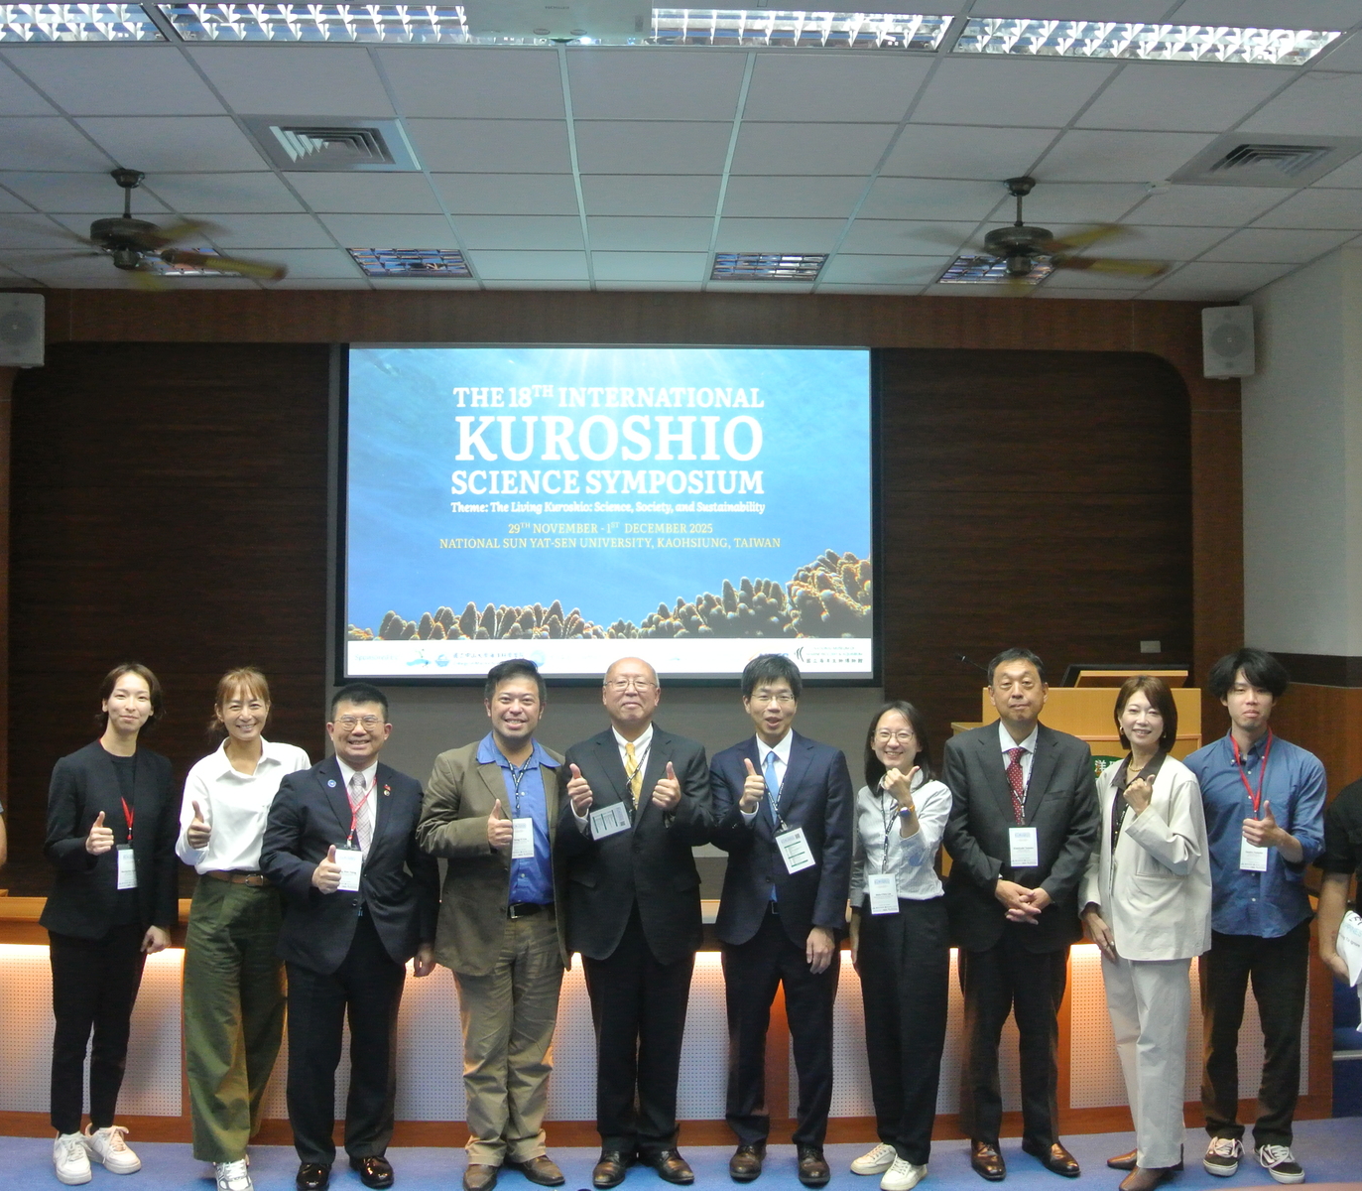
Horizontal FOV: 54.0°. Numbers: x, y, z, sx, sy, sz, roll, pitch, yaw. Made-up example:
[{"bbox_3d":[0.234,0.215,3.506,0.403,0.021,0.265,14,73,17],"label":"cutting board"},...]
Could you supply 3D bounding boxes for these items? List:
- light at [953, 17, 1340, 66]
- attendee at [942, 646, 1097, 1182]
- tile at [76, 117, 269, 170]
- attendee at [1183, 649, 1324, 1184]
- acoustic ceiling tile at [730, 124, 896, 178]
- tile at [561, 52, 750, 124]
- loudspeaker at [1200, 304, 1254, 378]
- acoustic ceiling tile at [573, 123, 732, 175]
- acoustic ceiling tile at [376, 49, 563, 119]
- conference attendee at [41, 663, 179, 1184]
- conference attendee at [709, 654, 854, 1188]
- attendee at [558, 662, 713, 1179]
[{"bbox_3d":[1.433,-1.737,4.134,1.200,0.090,0.310,0,-1,-2],"label":"light"},{"bbox_3d":[1.159,1.054,4.564,0.516,1.766,0.400,0,0,6],"label":"attendee"},{"bbox_3d":[-1.909,-1.721,5.084,0.600,0.018,0.600,0,-1,-2],"label":"tile"},{"bbox_3d":[1.950,1.062,4.549,0.469,1.755,0.420,0,0,10],"label":"attendee"},{"bbox_3d":[0.498,-1.716,5.157,0.600,0.018,0.600,0,-1,-2],"label":"acoustic ceiling tile"},{"bbox_3d":[-0.085,-1.720,4.490,0.600,0.020,0.600,0,0,-2],"label":"tile"},{"bbox_3d":[2.950,-1.365,7.200,0.255,0.370,0.220,0,9,18],"label":"loudspeaker"},{"bbox_3d":[-0.102,-1.696,5.053,0.595,0.020,0.595,0,-1,-2],"label":"acoustic ceiling tile"},{"bbox_3d":[-0.688,-1.722,4.514,0.600,0.018,0.600,0,-1,-2],"label":"acoustic ceiling tile"},{"bbox_3d":[-1.903,1.073,4.460,0.460,1.690,0.400,0,-1,-18],"label":"conference attendee"},{"bbox_3d":[0.329,1.064,4.489,0.494,1.737,0.440,0,0,7],"label":"conference attendee"},{"bbox_3d":[-0.152,1.063,4.460,0.520,1.720,0.440,0,-1,0],"label":"attendee"}]

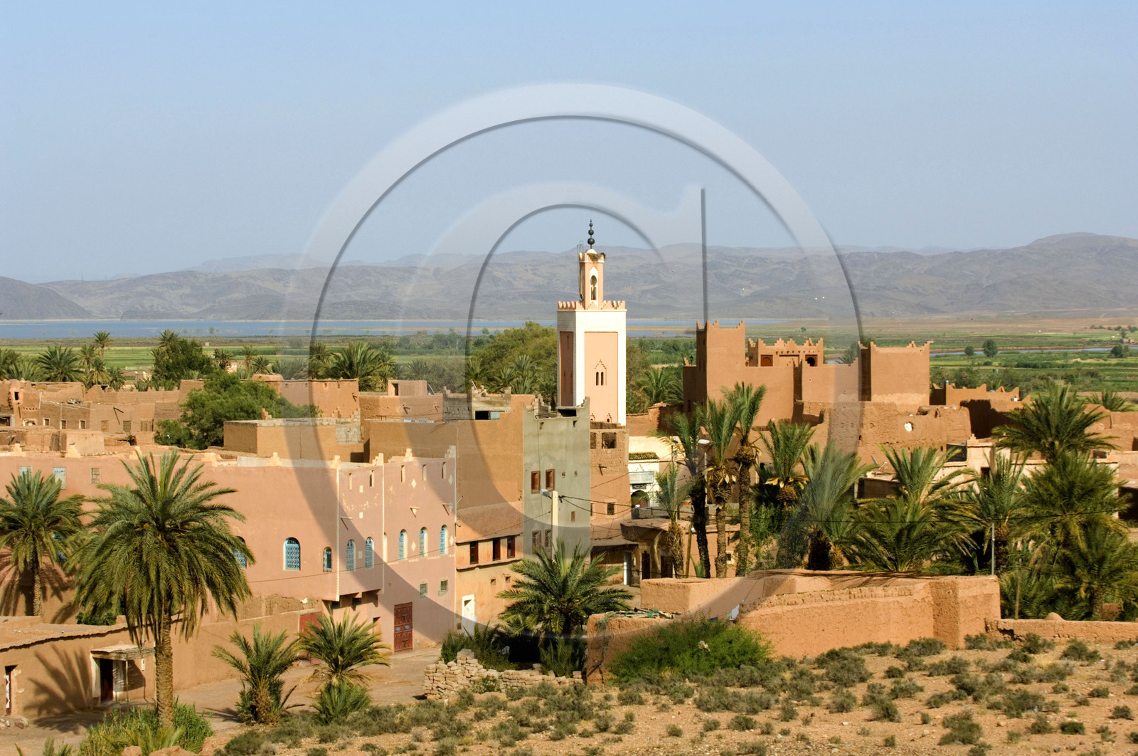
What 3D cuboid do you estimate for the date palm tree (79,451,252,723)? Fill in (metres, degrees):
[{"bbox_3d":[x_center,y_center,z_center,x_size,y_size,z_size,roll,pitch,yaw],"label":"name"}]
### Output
[{"bbox_3d":[-17.048,8.926,155.500,7.400,11.600,7.300,0,1,0],"label":"date palm tree"}]

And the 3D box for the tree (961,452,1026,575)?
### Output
[{"bbox_3d":[24.056,8.479,208.093,4.700,8.600,4.700,0,1,0],"label":"tree"}]

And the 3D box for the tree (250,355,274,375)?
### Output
[{"bbox_3d":[-70.583,-1.413,850.078,5.200,7.200,5.200,0,1,0],"label":"tree"}]

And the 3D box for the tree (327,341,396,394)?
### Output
[{"bbox_3d":[-19.190,2.455,340.000,6.380,11.540,6.190,0,1,0],"label":"tree"}]

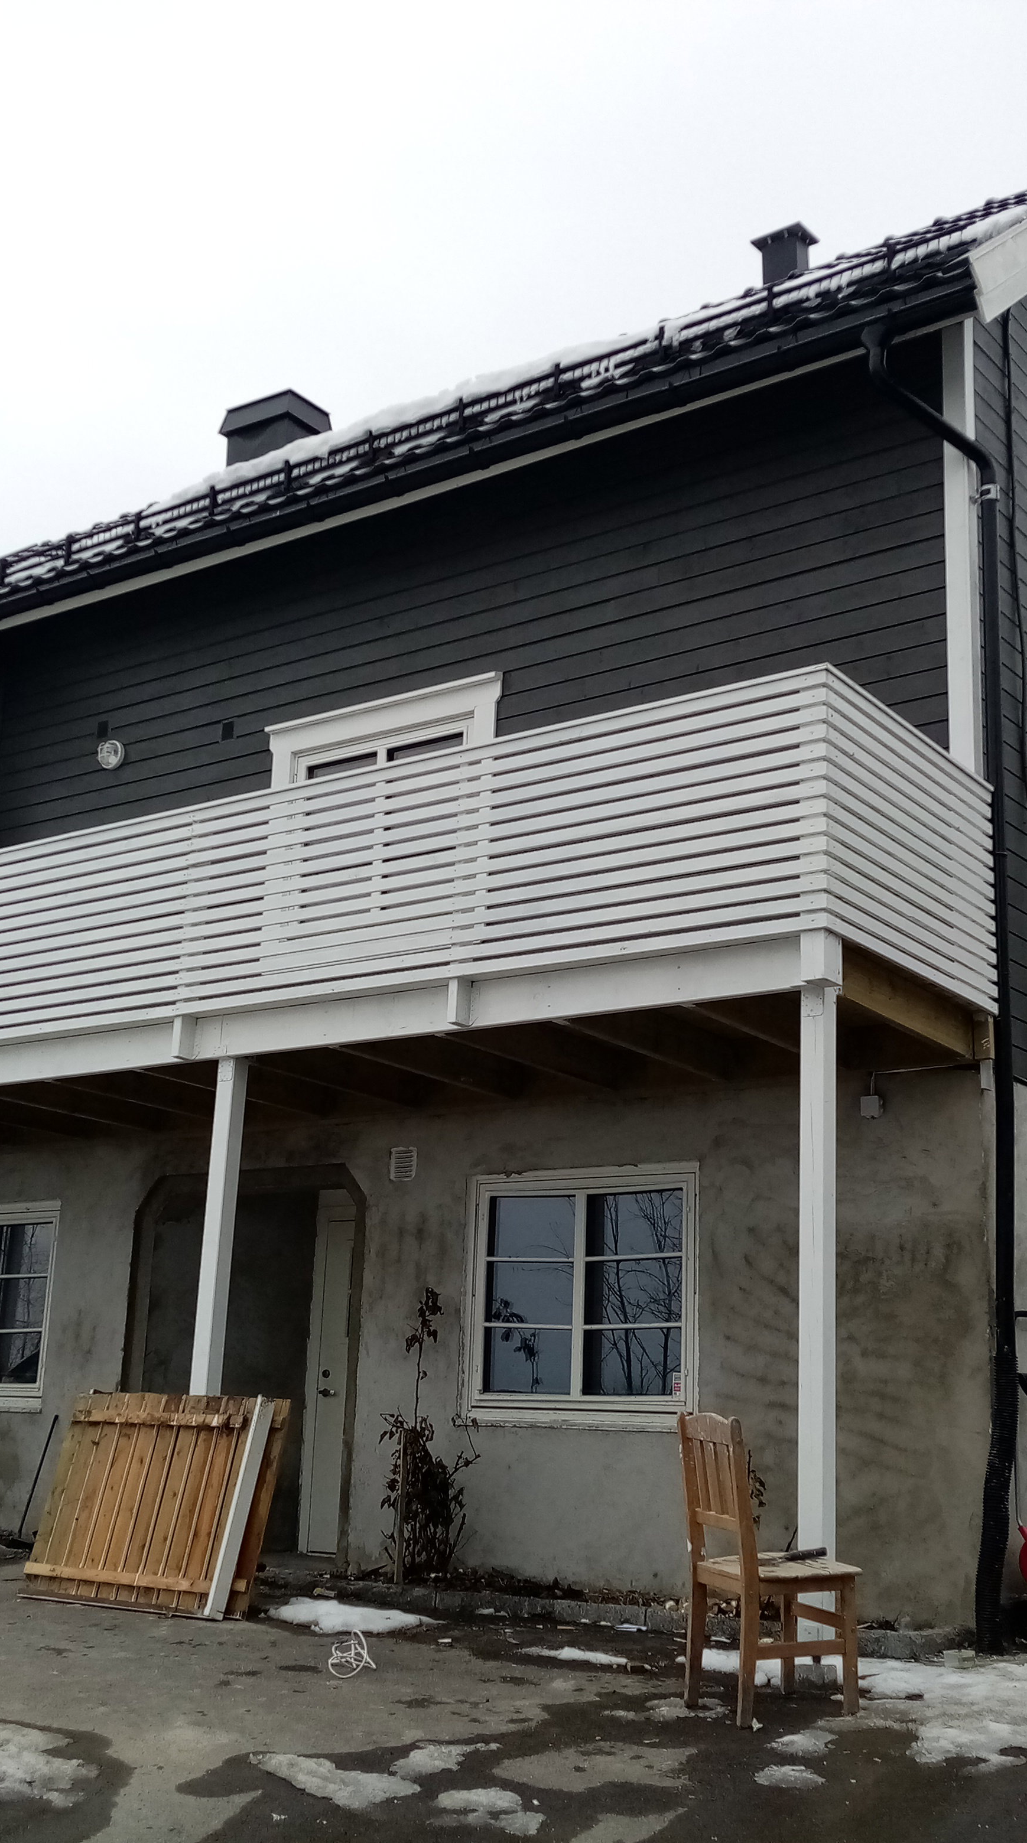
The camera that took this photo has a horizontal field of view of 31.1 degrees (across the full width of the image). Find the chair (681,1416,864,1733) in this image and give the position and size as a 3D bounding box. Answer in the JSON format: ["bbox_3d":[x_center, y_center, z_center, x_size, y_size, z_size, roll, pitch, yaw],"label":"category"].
[{"bbox_3d":[0.852,2.133,6.165,0.490,0.930,0.410,9,-16,-26],"label":"chair"}]

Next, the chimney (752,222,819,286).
[{"bbox_3d":[2.152,-5.185,14.631,0.430,0.430,0.360,-9,-19,35],"label":"chimney"}]

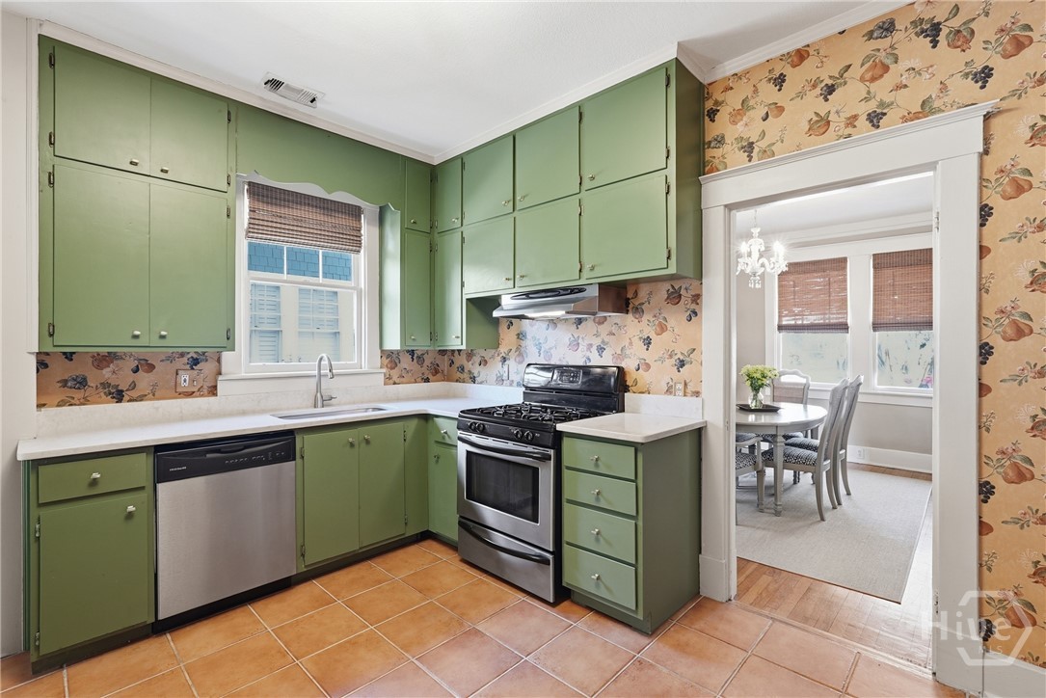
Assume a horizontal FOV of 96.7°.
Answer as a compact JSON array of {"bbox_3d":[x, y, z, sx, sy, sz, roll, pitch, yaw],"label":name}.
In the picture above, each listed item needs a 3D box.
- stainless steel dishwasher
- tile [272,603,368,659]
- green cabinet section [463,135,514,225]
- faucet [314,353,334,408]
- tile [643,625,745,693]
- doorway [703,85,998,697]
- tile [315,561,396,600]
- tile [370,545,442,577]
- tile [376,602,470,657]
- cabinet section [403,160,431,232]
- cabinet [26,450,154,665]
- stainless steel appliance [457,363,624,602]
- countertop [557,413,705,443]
[{"bbox_3d":[-1.636,0.874,2.482,0.585,0.874,0.598,0,0,44],"label":"stainless steel dishwasher"},{"bbox_3d":[-0.942,1.312,2.171,0.331,0.010,0.331,0,0,44],"label":"tile"},{"bbox_3d":[-0.148,-1.165,3.367,0.528,0.524,0.320,-1,-1,43],"label":"green cabinet section"},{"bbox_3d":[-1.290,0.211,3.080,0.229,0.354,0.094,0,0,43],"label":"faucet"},{"bbox_3d":[0.728,1.307,1.978,0.330,0.010,0.330,0,0,43],"label":"tile"},{"bbox_3d":[1.366,0.199,2.122,1.104,2.214,0.128,0,0,43],"label":"doorway"},{"bbox_3d":[-0.957,1.318,2.652,0.330,0.012,0.330,0,0,43],"label":"tile"},{"bbox_3d":[-0.723,1.314,2.889,0.330,0.010,0.330,0,0,43],"label":"tile"},{"bbox_3d":[-0.466,1.310,2.183,0.330,0.010,0.330,0,0,43],"label":"tile"},{"bbox_3d":[-0.904,-1.167,3.667,0.300,0.544,0.239,-1,-1,43],"label":"cabinet section"},{"bbox_3d":[-1.976,0.869,2.124,0.571,0.884,0.390,0,0,44],"label":"cabinet"},{"bbox_3d":[0.098,0.706,2.825,0.762,1.200,0.730,0,0,43],"label":"stainless steel appliance"},{"bbox_3d":[0.577,0.400,2.426,0.502,0.034,0.640,0,0,43],"label":"countertop"}]

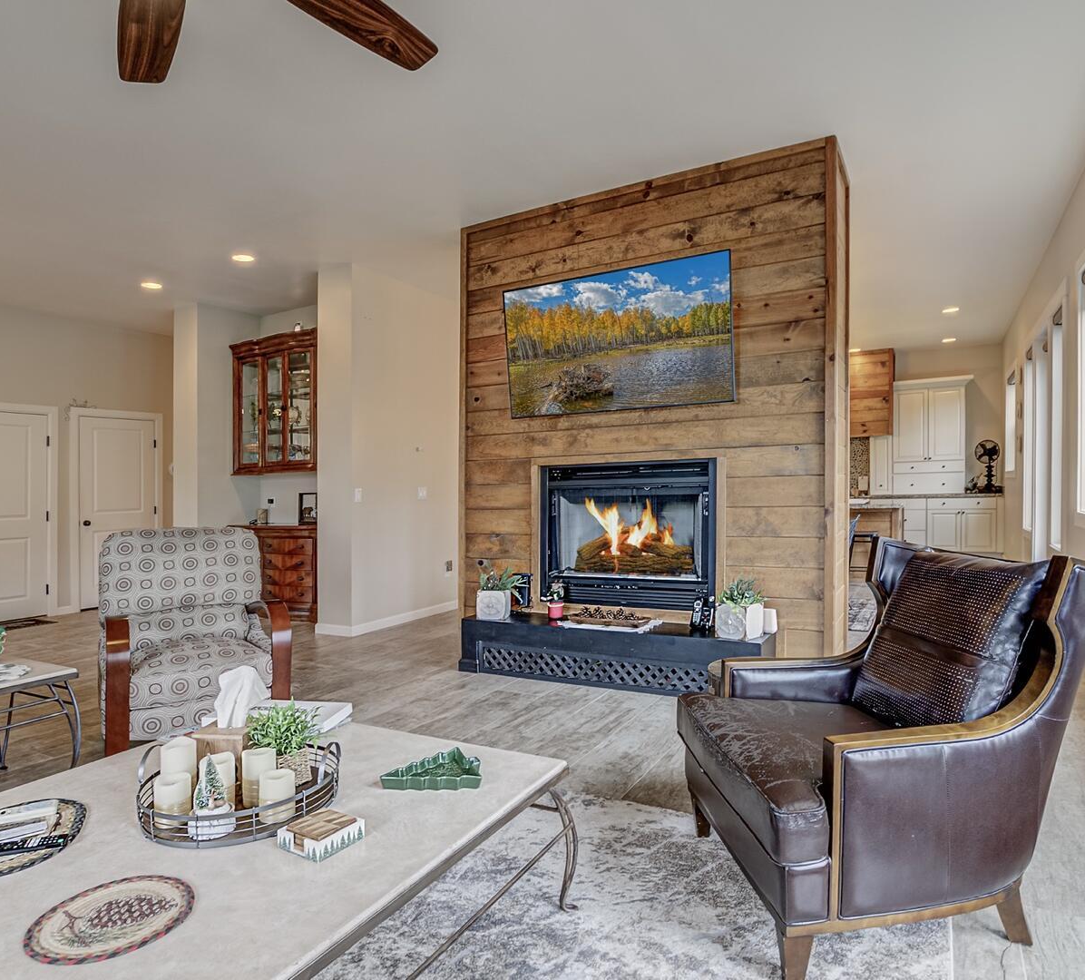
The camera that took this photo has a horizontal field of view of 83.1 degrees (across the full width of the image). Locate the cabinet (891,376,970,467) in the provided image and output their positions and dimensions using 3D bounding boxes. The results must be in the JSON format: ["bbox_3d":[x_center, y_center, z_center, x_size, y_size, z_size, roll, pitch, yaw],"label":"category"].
[{"bbox_3d":[5.380,-0.945,8.500,0.870,1.190,0.370,0,0,31],"label":"cabinet"}]

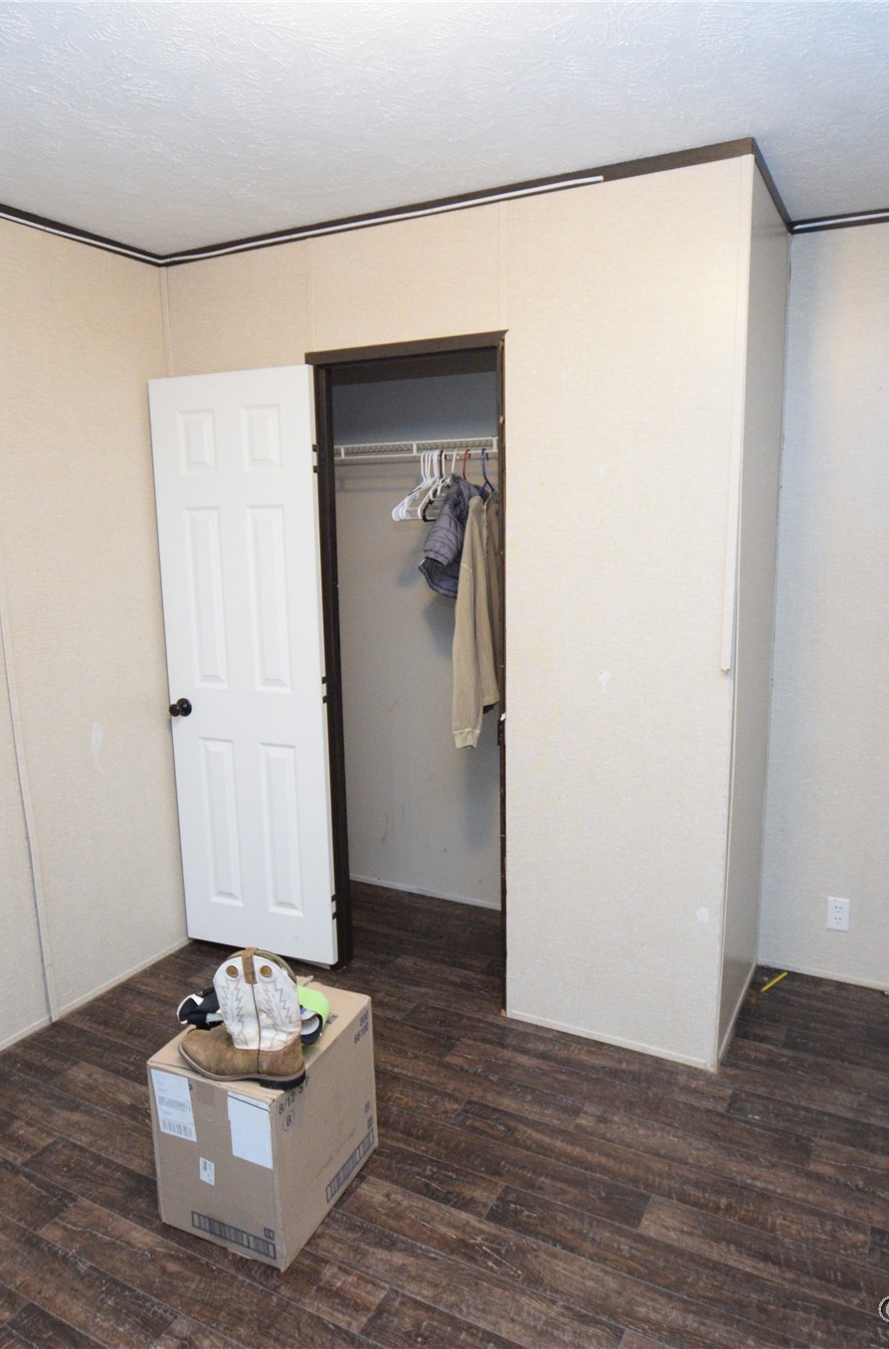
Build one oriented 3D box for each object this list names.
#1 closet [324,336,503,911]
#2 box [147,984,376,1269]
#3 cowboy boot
[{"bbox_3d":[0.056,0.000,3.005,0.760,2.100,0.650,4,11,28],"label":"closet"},{"bbox_3d":[-0.412,1.031,2.011,0.328,0.403,0.412,3,11,25],"label":"box"},{"bbox_3d":[-0.439,0.715,1.804,0.288,0.290,0.115,2,10,16],"label":"cowboy boot"}]

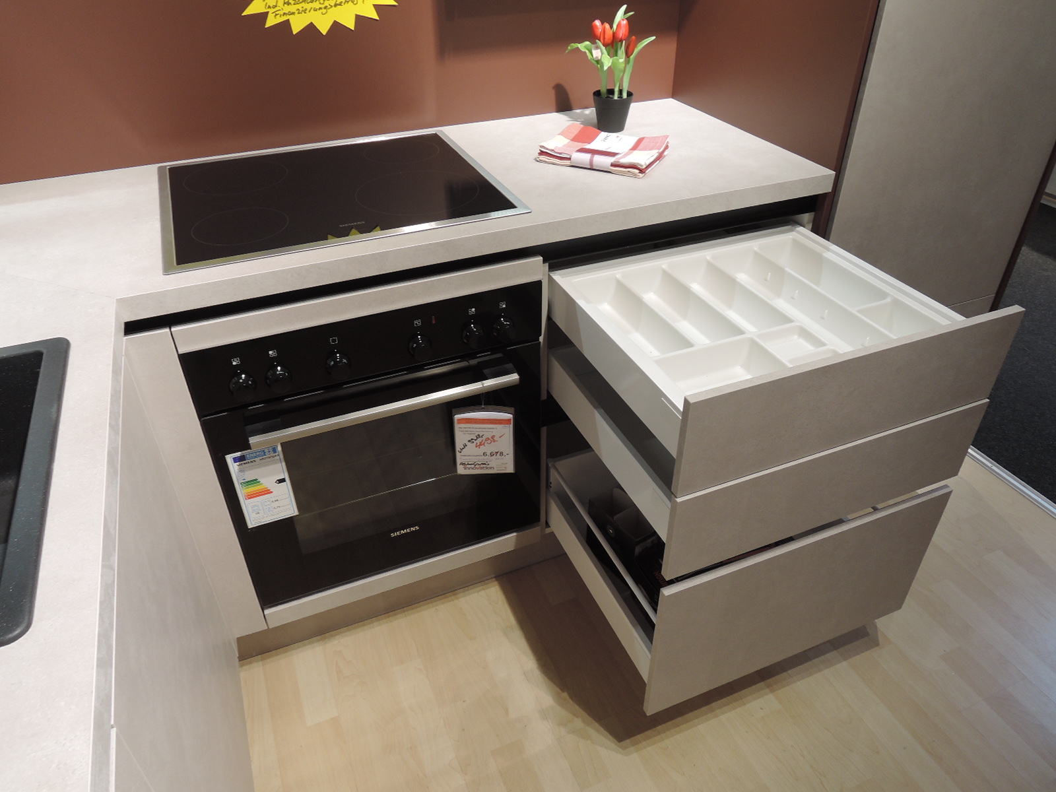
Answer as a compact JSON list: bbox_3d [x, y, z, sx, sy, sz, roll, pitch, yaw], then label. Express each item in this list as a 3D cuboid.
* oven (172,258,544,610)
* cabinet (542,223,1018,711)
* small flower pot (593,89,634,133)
[{"bbox_3d":[-0.334,-0.020,1.524,0.597,0.642,0.535,-14,38,-18],"label":"oven"},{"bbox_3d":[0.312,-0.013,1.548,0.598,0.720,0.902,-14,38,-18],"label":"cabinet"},{"bbox_3d":[0.190,-0.636,1.639,0.089,0.076,0.089,0,36,0],"label":"small flower pot"}]

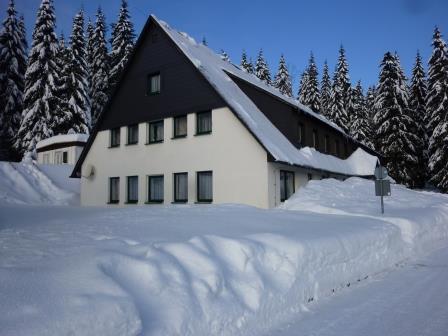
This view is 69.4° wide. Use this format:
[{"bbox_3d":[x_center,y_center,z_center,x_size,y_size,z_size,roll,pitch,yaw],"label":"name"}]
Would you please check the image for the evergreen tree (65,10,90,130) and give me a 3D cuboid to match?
[{"bbox_3d":[-17.958,-8.865,39.078,4.200,21.793,4.200,-1,-5,0],"label":"evergreen tree"}]

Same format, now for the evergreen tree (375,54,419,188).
[{"bbox_3d":[24.816,-6.361,45.146,6.300,20.199,6.300,-1,-5,0],"label":"evergreen tree"}]

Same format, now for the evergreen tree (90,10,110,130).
[{"bbox_3d":[-15.869,-9.293,41.031,3.900,22.915,3.900,-1,-5,0],"label":"evergreen tree"}]

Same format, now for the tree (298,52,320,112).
[{"bbox_3d":[13.910,-7.009,51.019,4.300,23.198,4.300,-1,-5,0],"label":"tree"}]

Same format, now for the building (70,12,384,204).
[{"bbox_3d":[4.449,-1.934,29.347,14.606,11.090,30.000,-4,-6,34],"label":"building"}]

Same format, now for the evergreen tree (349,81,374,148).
[{"bbox_3d":[19.671,-4.220,45.302,4.400,16.506,4.400,-1,-5,0],"label":"evergreen tree"}]

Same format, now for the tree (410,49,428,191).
[{"bbox_3d":[31.428,-7.546,51.037,4.000,22.766,4.000,-1,-5,0],"label":"tree"}]

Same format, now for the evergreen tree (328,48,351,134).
[{"bbox_3d":[18.018,-7.231,49.019,4.200,23.182,4.200,-1,-5,0],"label":"evergreen tree"}]

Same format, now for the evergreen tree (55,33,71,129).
[{"bbox_3d":[-22.807,-8.349,45.073,3.600,21.918,3.600,-1,-5,0],"label":"evergreen tree"}]

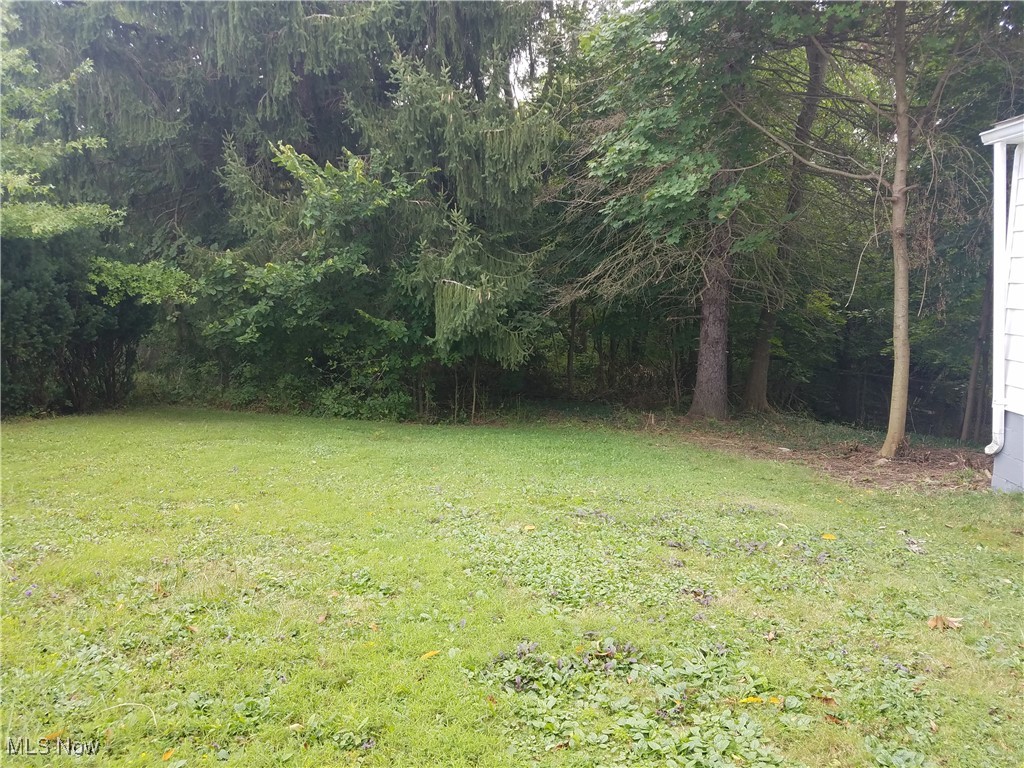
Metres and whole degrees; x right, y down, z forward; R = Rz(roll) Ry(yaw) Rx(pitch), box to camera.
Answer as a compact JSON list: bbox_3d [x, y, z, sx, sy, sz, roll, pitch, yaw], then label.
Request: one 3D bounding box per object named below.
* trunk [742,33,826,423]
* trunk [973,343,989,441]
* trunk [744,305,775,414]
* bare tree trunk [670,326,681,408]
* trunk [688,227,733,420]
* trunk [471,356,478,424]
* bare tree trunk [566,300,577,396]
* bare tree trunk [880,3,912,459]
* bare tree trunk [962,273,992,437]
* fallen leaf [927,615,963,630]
[{"bbox_3d":[3.448,-1.929,9.729,0.380,4.670,0.380,9,8,18],"label":"trunk"},{"bbox_3d":[5.682,0.108,9.298,0.070,1.222,0.070,5,9,31],"label":"trunk"},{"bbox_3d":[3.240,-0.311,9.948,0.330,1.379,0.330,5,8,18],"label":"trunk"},{"bbox_3d":[2.124,-0.210,9.962,0.070,1.074,0.070,-4,8,12],"label":"bare tree trunk"},{"bbox_3d":[2.436,-0.703,9.189,0.400,2.315,0.400,3,8,15],"label":"trunk"},{"bbox_3d":[-0.425,0.077,8.840,0.045,0.791,0.045,3,8,-3],"label":"trunk"},{"bbox_3d":[0.884,-0.498,11.235,0.110,1.378,0.110,2,8,4],"label":"bare tree trunk"},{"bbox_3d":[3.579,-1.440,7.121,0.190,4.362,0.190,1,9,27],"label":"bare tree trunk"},{"bbox_3d":[5.459,-0.331,9.037,0.090,2.033,0.090,8,9,31],"label":"bare tree trunk"},{"bbox_3d":[2.073,1.143,3.686,0.155,0.040,0.100,0,8,0],"label":"fallen leaf"}]

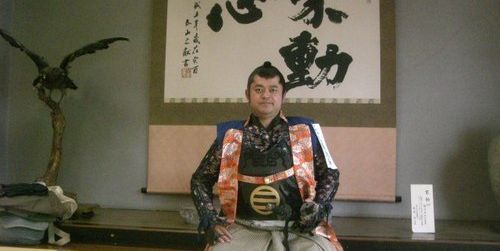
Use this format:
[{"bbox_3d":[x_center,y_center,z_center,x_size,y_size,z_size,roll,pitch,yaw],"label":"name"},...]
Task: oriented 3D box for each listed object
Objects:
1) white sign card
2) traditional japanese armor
[{"bbox_3d":[1.059,0.512,3.360,0.135,0.295,0.020,1,-10,3],"label":"white sign card"},{"bbox_3d":[0.090,0.251,2.680,0.350,0.410,0.250,1,-2,6],"label":"traditional japanese armor"}]

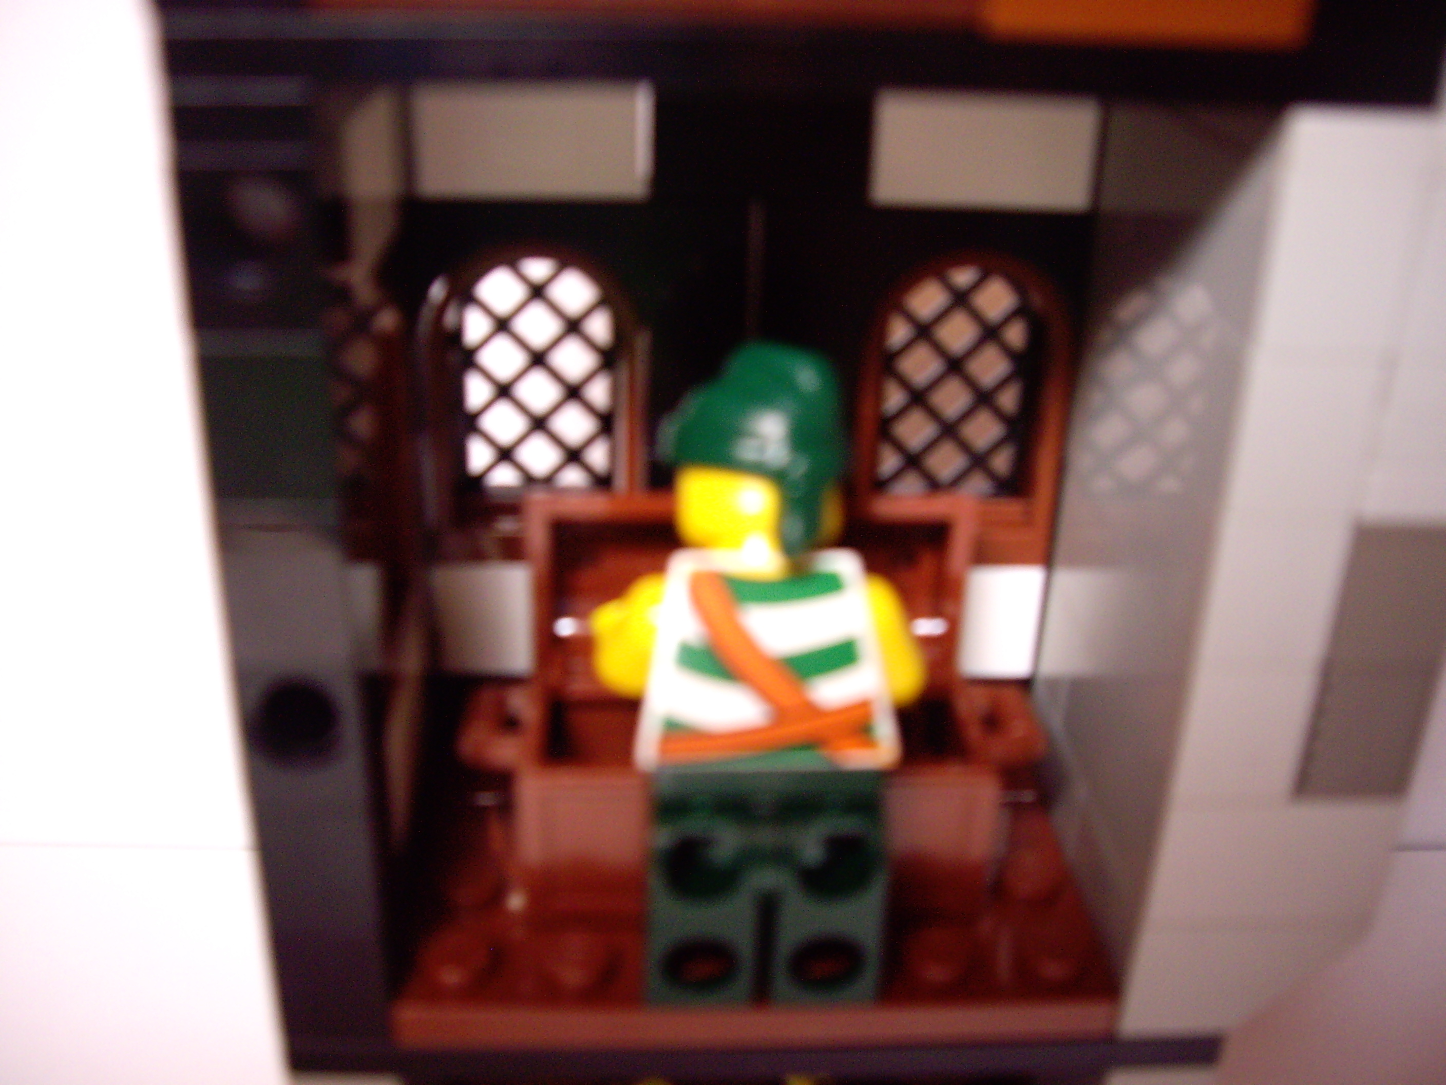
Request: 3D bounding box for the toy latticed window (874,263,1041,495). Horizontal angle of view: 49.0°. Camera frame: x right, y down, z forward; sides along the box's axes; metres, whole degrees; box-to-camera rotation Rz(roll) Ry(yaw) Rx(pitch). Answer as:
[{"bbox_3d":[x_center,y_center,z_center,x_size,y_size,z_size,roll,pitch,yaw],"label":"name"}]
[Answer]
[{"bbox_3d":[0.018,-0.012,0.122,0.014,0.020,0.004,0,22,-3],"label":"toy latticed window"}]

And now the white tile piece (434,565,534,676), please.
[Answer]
[{"bbox_3d":[-0.015,0.004,0.130,0.016,0.010,0.008,0,26,-4],"label":"white tile piece"}]

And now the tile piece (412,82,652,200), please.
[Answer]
[{"bbox_3d":[-0.014,-0.029,0.113,0.016,0.009,0.006,0,22,-3],"label":"tile piece"}]

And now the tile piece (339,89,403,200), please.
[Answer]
[{"bbox_3d":[-0.022,-0.024,0.100,0.004,0.009,0.013,0,22,-3],"label":"tile piece"}]

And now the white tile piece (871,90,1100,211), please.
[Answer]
[{"bbox_3d":[0.018,-0.030,0.115,0.016,0.010,0.008,0,26,-4],"label":"white tile piece"}]

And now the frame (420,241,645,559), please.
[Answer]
[{"bbox_3d":[-0.014,-0.011,0.122,0.016,0.026,0.008,0,26,-4],"label":"frame"}]

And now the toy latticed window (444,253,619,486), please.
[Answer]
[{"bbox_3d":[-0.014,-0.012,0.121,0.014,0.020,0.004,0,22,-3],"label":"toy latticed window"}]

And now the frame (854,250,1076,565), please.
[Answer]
[{"bbox_3d":[0.018,-0.011,0.124,0.016,0.026,0.008,0,26,-4],"label":"frame"}]

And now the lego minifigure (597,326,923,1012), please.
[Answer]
[{"bbox_3d":[0.002,0.009,0.101,0.022,0.042,0.012,0,22,-3],"label":"lego minifigure"}]

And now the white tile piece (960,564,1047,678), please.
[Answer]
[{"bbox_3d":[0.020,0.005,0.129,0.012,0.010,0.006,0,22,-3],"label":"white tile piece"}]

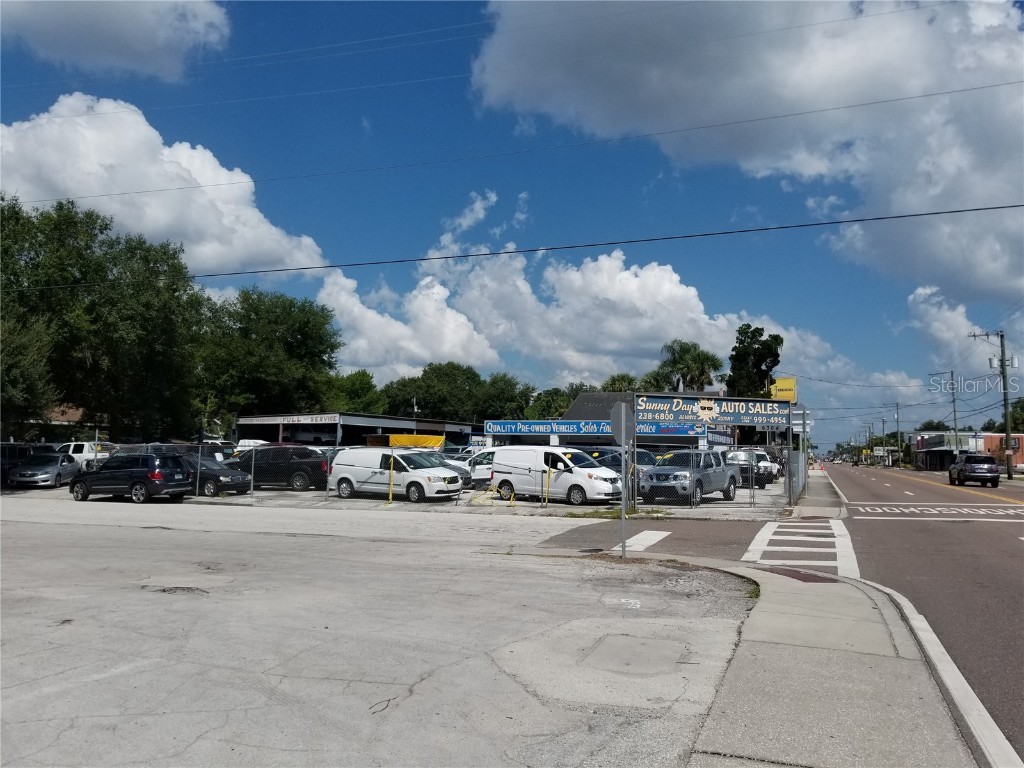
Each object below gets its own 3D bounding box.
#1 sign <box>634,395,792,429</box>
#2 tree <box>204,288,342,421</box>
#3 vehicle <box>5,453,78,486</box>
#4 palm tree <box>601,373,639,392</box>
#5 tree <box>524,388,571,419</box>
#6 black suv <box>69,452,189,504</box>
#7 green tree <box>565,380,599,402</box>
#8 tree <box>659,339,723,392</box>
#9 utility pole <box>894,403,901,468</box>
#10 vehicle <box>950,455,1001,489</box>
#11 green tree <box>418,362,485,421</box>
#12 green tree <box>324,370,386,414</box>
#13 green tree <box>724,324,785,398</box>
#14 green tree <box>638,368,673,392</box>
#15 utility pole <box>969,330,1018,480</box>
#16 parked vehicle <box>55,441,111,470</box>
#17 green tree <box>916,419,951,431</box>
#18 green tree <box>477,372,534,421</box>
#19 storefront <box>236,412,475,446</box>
[{"bbox_3d":[6.479,0.874,24.452,5.692,0.879,0.150,2,-6,-18],"label":"sign"},{"bbox_3d":[-18.923,-0.347,60.273,11.399,14.819,11.399,0,-5,0],"label":"tree"},{"bbox_3d":[-21.585,3.999,35.472,1.850,1.476,4.930,2,-6,-17],"label":"vehicle"},{"bbox_3d":[9.102,3.353,64.972,3.305,8.698,3.305,0,-5,0],"label":"palm tree"},{"bbox_3d":[3.319,4.308,71.914,4.600,7.900,4.600,0,-5,0],"label":"tree"},{"bbox_3d":[-13.724,3.355,27.500,4.530,1.680,1.850,-2,-6,22],"label":"black suv"},{"bbox_3d":[7.229,4.339,79.943,4.506,9.449,4.506,0,-5,0],"label":"green tree"},{"bbox_3d":[14.927,1.905,64.104,5.219,11.505,5.219,0,-5,0],"label":"tree"},{"bbox_3d":[61.212,8.050,121.807,0.350,10.400,0.350,-2,-6,22],"label":"utility pole"},{"bbox_3d":[26.366,4.990,44.045,1.940,1.750,4.900,-2,-6,21],"label":"vehicle"},{"bbox_3d":[-5.981,3.196,76.032,6.800,10.800,6.800,0,-5,0],"label":"green tree"},{"bbox_3d":[-14.714,3.444,71.977,6.541,9.469,6.541,0,-5,0],"label":"green tree"},{"bbox_3d":[17.628,1.209,56.140,4.400,11.250,4.200,0,-5,0],"label":"green tree"},{"bbox_3d":[10.895,2.884,57.989,3.200,8.200,3.200,0,-5,0],"label":"green tree"},{"bbox_3d":[34.400,1.568,54.607,2.900,10.500,0.700,-2,-6,22],"label":"utility pole"},{"bbox_3d":[-21.642,4.072,39.584,5.600,1.940,2.010,-2,-6,25],"label":"parked vehicle"},{"bbox_3d":[68.466,9.599,124.689,6.499,8.013,6.499,0,-5,0],"label":"green tree"},{"bbox_3d":[-0.625,3.631,73.984,6.000,9.600,6.000,0,-5,0],"label":"green tree"},{"bbox_3d":[-10.859,5.095,60.785,8.053,4.185,22.617,-2,-6,20],"label":"storefront"}]

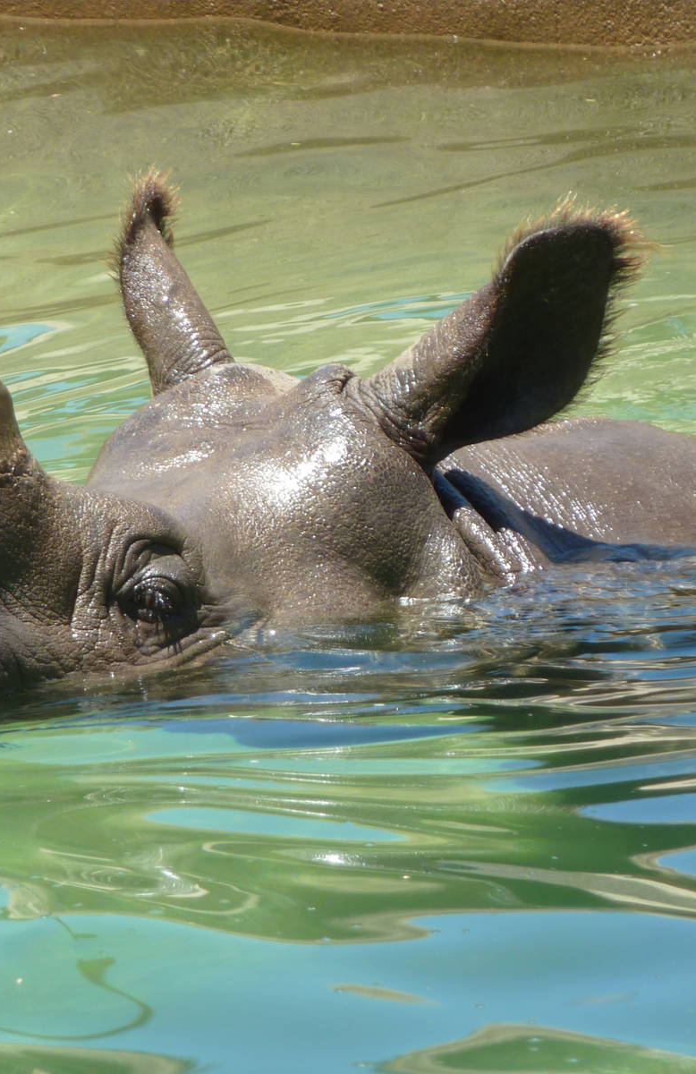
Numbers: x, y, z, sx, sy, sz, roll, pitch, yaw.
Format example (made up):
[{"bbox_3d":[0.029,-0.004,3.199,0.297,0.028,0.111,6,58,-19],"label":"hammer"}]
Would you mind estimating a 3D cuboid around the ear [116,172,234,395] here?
[{"bbox_3d":[-0.141,-0.207,10.100,0.080,0.185,0.090,-18,-24,17],"label":"ear"}]

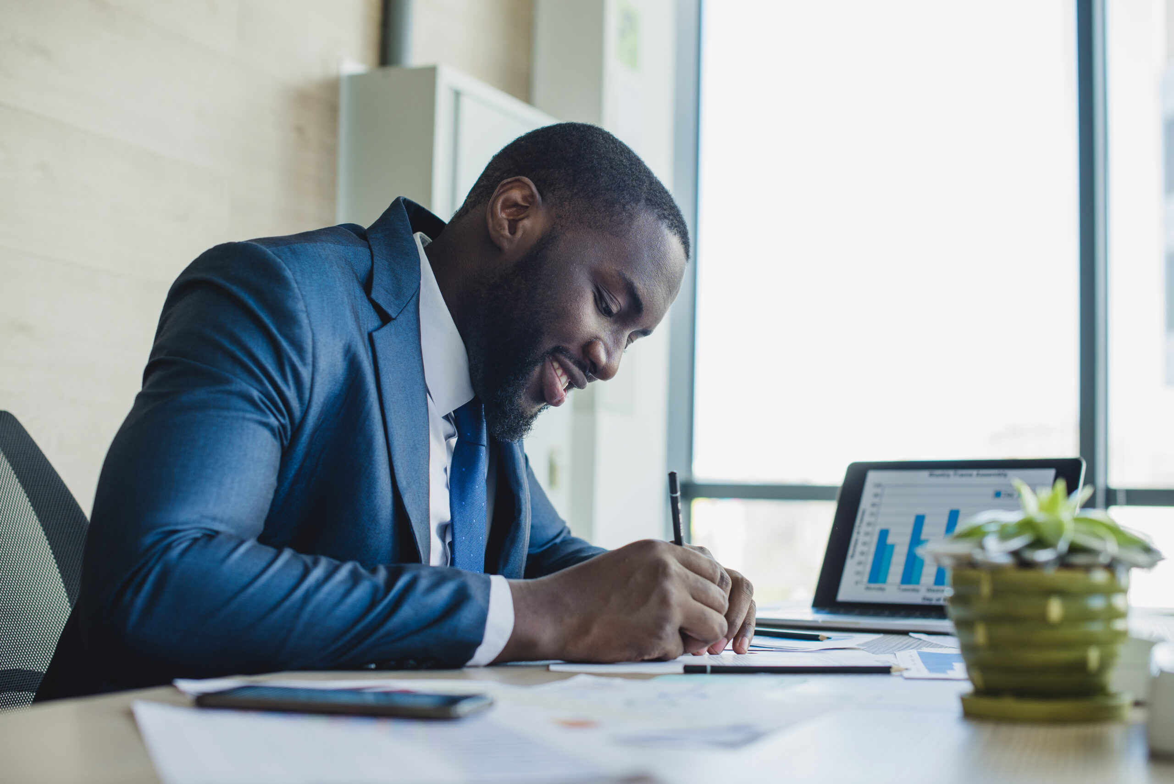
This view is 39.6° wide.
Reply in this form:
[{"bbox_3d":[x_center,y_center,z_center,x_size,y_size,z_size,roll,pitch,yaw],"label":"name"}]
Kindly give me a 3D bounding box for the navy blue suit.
[{"bbox_3d":[-0.200,0.119,1.450,0.480,0.570,0.590,-2,-6,33],"label":"navy blue suit"}]

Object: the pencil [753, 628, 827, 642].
[{"bbox_3d":[0.177,0.241,1.635,0.007,0.007,0.175,6,-7,-42],"label":"pencil"}]

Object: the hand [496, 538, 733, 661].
[{"bbox_3d":[0.022,0.173,1.350,0.180,0.100,0.095,3,-5,-13],"label":"hand"}]

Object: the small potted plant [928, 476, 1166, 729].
[{"bbox_3d":[0.296,0.136,1.057,0.152,0.150,0.152,0,-5,16],"label":"small potted plant"}]

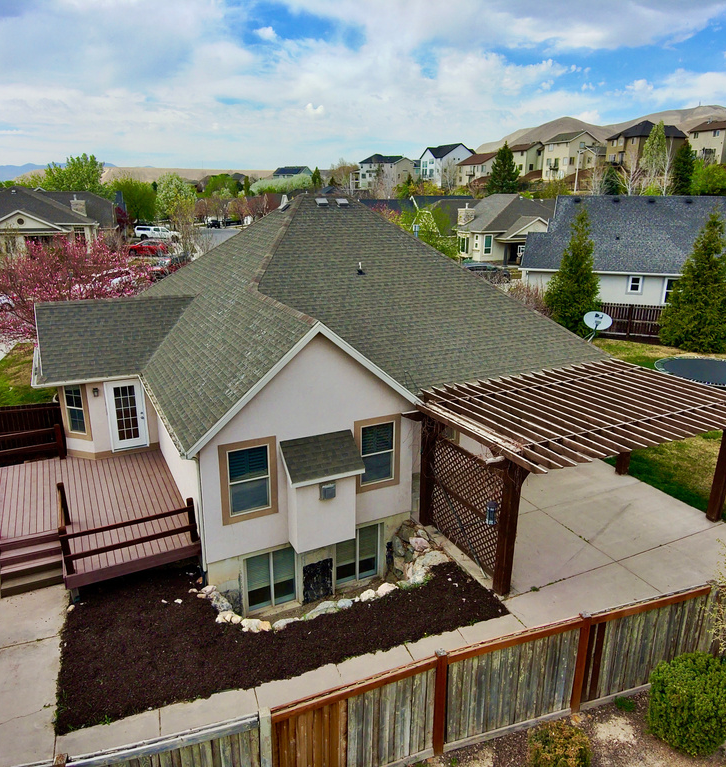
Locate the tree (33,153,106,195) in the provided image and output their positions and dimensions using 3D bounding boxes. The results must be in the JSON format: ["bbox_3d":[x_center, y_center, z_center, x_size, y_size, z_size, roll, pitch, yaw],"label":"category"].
[{"bbox_3d":[-39.246,-25.183,84.055,9.000,11.500,9.000,0,18,0],"label":"tree"}]

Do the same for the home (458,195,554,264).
[{"bbox_3d":[17.462,-18.425,72.785,14.500,7.400,11.500,-9,20,-27],"label":"home"}]

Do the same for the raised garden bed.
[{"bbox_3d":[-1.545,4.339,12.359,8.050,0.300,3.650,-7,19,-20],"label":"raised garden bed"}]

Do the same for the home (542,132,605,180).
[{"bbox_3d":[47.348,-50.818,139.000,11.500,10.500,10.000,-7,19,-20],"label":"home"}]

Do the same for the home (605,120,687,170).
[{"bbox_3d":[56.107,-46.835,122.636,11.500,10.200,9.500,-6,18,-19],"label":"home"}]

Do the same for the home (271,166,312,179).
[{"bbox_3d":[-27.060,-79.704,242.324,13.000,9.000,10.000,10,20,28],"label":"home"}]

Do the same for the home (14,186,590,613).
[{"bbox_3d":[-1.995,-1.201,19.438,14.900,9.000,14.300,-8,20,-25],"label":"home"}]

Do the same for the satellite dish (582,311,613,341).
[{"bbox_3d":[6.874,-1.700,18.200,0.830,0.820,0.600,6,19,18],"label":"satellite dish"}]

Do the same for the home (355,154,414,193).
[{"bbox_3d":[6.826,-68.496,201.433,13.500,11.200,12.000,9,19,27],"label":"home"}]

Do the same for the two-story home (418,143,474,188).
[{"bbox_3d":[21.652,-56.657,161.000,10.800,11.000,11.300,-7,19,-20],"label":"two-story home"}]

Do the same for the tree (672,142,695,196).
[{"bbox_3d":[50.070,-33.276,97.000,3.350,8.600,3.350,9,20,25],"label":"tree"}]

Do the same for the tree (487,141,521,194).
[{"bbox_3d":[27.199,-41.016,118.581,6.500,9.600,6.500,4,18,12],"label":"tree"}]

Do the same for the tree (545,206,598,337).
[{"bbox_3d":[11.434,-5.916,33.188,2.850,6.850,2.850,6,18,18],"label":"tree"}]

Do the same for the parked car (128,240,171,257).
[{"bbox_3d":[-21.955,-13.922,63.700,4.550,1.620,1.850,1,18,4],"label":"parked car"}]

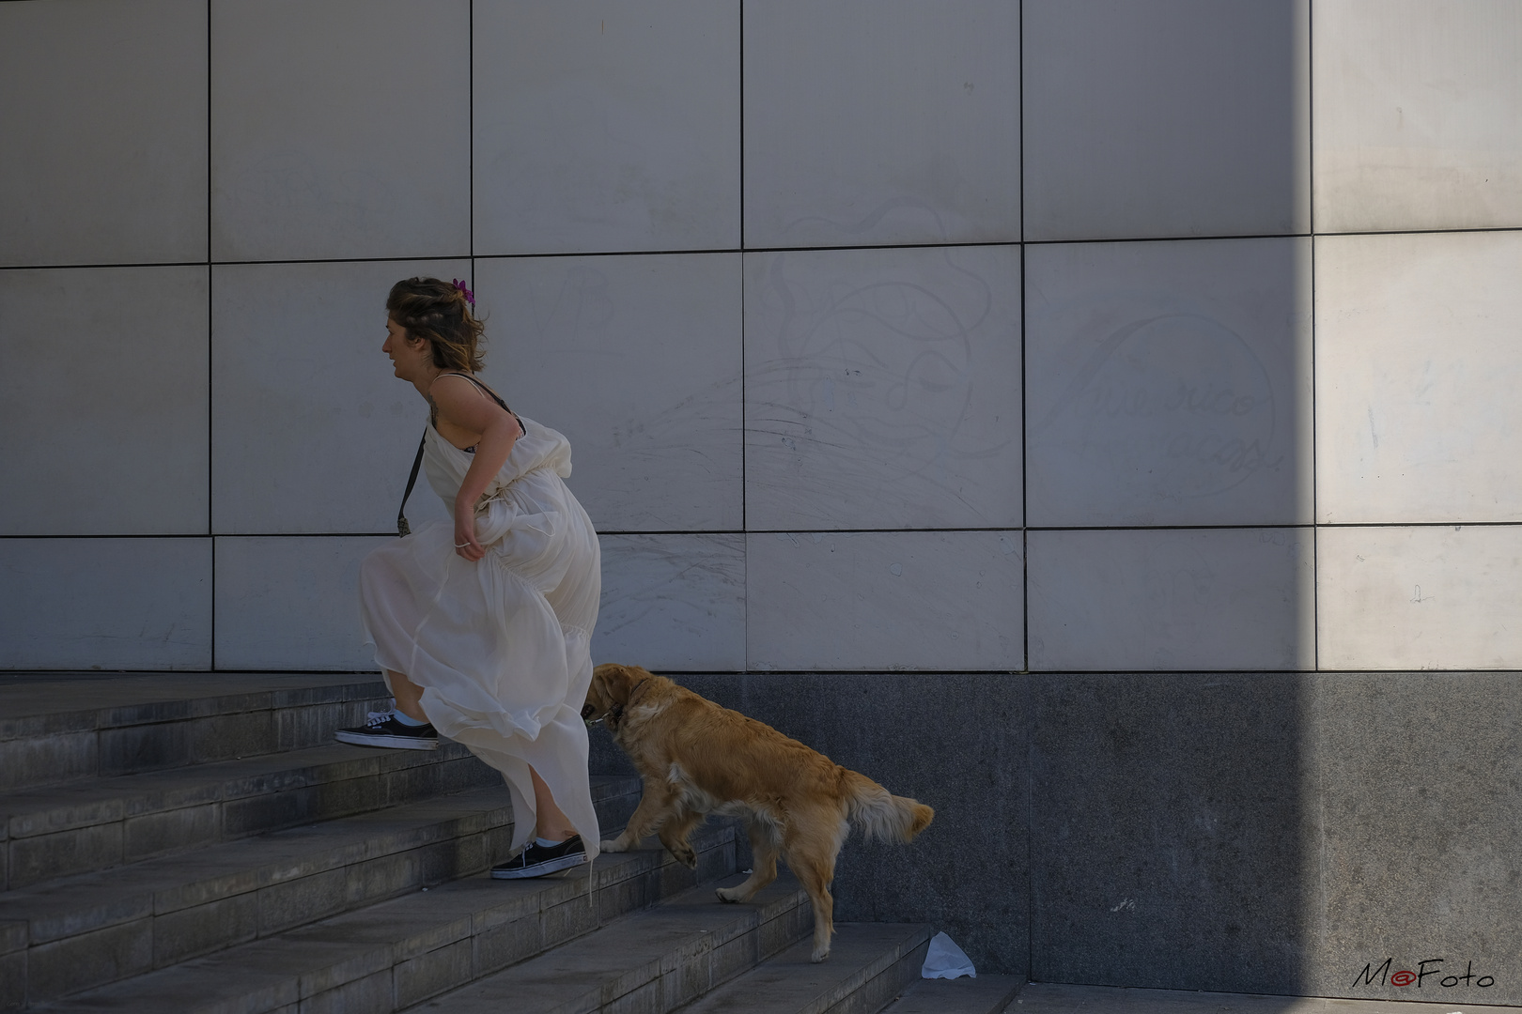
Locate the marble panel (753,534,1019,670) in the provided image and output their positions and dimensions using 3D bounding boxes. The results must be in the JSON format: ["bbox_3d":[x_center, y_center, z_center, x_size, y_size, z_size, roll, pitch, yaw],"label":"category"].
[{"bbox_3d":[0.387,0.294,9.908,0.874,0.433,0.040,-1,-1,11],"label":"marble panel"}]

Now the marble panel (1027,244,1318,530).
[{"bbox_3d":[1.252,-0.380,9.756,0.874,0.877,0.040,-1,-1,11],"label":"marble panel"}]

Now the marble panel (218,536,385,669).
[{"bbox_3d":[-1.351,0.312,10.243,0.874,0.433,0.040,-1,-1,11],"label":"marble panel"}]

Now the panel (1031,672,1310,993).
[{"bbox_3d":[1.260,0.992,9.723,0.874,0.960,0.040,-1,-1,11],"label":"panel"}]

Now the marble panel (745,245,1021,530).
[{"bbox_3d":[0.383,-0.371,9.924,0.874,0.877,0.040,-1,-1,11],"label":"marble panel"}]

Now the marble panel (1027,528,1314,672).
[{"bbox_3d":[1.256,0.285,9.740,0.874,0.433,0.040,-1,-1,11],"label":"marble panel"}]

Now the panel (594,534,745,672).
[{"bbox_3d":[-0.482,0.303,10.075,0.874,0.433,0.040,-1,-1,11],"label":"panel"}]

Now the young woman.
[{"bbox_3d":[-0.751,0.182,8.140,0.640,1.545,0.460,-1,-1,11],"label":"young woman"}]

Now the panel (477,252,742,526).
[{"bbox_3d":[-0.486,-0.362,10.091,0.874,0.877,0.040,-1,-1,11],"label":"panel"}]

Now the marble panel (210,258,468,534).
[{"bbox_3d":[-1.355,-0.353,10.259,0.874,0.877,0.040,-1,-1,11],"label":"marble panel"}]

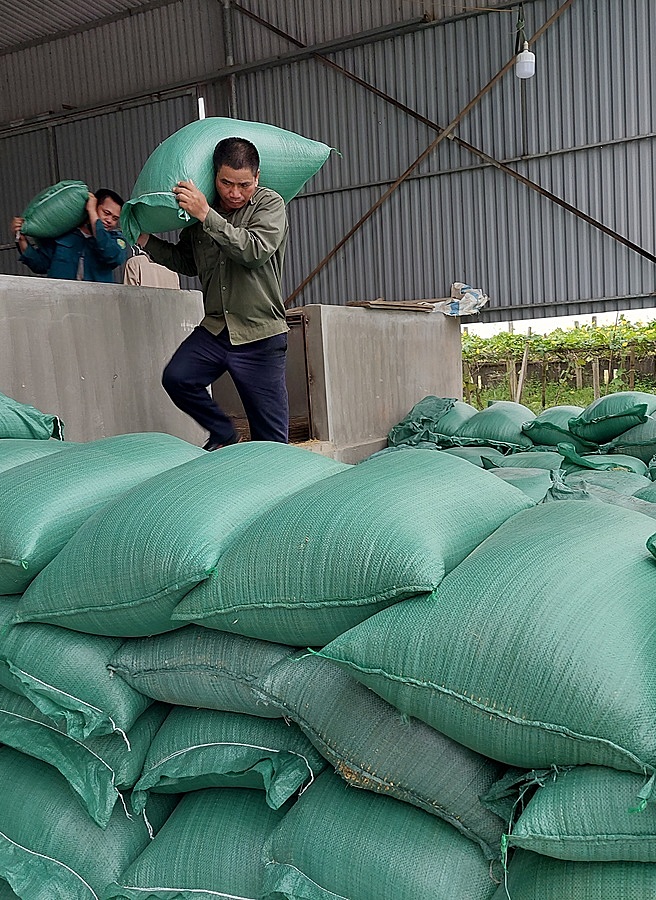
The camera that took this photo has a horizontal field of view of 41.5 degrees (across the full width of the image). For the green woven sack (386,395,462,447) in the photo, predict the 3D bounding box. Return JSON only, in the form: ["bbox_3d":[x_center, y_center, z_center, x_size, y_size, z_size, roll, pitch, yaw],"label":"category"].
[{"bbox_3d":[0.568,-0.186,5.050,0.420,0.270,0.500,0,6,28],"label":"green woven sack"}]

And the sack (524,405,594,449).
[{"bbox_3d":[1.293,-0.145,4.820,0.430,0.240,0.660,0,6,28],"label":"sack"}]

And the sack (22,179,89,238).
[{"bbox_3d":[-1.698,-1.505,5.400,0.440,0.270,0.680,-32,19,-6],"label":"sack"}]

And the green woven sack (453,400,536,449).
[{"bbox_3d":[0.972,-0.159,5.000,0.430,0.250,0.660,0,6,28],"label":"green woven sack"}]

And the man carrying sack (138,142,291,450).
[{"bbox_3d":[-0.379,-0.385,3.300,0.520,1.500,0.580,0,6,30],"label":"man carrying sack"}]

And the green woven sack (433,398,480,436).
[{"bbox_3d":[0.809,-0.189,5.250,0.430,0.250,0.660,0,6,28],"label":"green woven sack"}]

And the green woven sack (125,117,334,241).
[{"bbox_3d":[-0.364,-1.014,3.240,0.420,0.350,0.760,2,22,43],"label":"green woven sack"}]

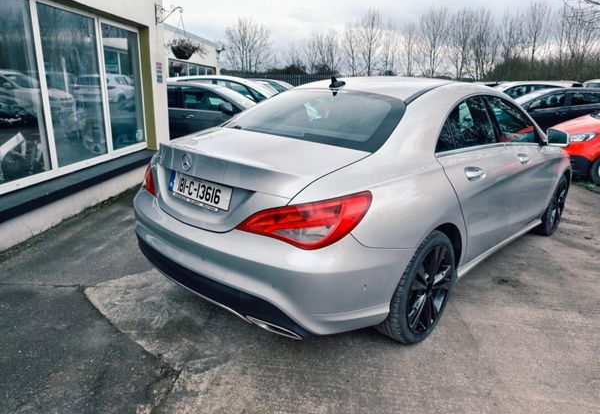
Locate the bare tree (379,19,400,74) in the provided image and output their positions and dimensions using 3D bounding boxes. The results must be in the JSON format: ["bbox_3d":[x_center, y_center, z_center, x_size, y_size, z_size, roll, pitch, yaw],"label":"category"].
[{"bbox_3d":[7.942,-12.752,36.052,1.931,7.545,1.931,2,16,0],"label":"bare tree"}]

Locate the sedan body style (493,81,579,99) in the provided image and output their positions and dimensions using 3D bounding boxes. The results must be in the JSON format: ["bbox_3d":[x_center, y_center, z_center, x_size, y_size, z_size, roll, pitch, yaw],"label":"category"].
[{"bbox_3d":[7.027,-3.146,12.647,4.300,1.520,1.800,5,16,9],"label":"sedan body style"}]

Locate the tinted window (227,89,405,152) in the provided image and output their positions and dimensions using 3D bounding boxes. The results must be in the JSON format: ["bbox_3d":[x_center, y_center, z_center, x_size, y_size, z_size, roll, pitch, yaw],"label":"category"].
[{"bbox_3d":[0.078,-0.557,2.458,1.250,0.120,0.580,17,54,42],"label":"tinted window"}]

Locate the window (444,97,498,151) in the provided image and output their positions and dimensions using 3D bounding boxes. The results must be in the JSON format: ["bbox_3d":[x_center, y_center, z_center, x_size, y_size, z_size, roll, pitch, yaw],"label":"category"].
[{"bbox_3d":[1.062,-0.530,2.447,0.670,0.320,0.055,-12,-1,-42],"label":"window"}]

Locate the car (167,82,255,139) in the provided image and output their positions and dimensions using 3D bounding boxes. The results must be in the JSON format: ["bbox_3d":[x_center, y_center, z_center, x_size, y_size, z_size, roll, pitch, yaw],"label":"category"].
[{"bbox_3d":[-1.807,-1.664,7.757,4.550,1.440,1.820,4,16,8],"label":"car"}]

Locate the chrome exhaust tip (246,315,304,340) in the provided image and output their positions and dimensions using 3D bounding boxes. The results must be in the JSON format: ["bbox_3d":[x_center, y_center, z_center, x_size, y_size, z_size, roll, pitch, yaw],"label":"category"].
[{"bbox_3d":[-0.101,0.525,1.749,0.270,0.065,0.100,12,18,32],"label":"chrome exhaust tip"}]

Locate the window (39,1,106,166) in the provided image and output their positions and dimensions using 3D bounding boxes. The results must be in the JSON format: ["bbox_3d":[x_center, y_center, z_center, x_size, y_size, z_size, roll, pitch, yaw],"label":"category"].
[{"bbox_3d":[-2.304,-1.218,4.133,0.070,1.460,0.920,4,16,4],"label":"window"}]

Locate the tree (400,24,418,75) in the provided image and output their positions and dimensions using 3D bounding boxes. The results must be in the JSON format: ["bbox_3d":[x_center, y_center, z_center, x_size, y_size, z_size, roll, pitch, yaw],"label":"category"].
[{"bbox_3d":[9.731,-12.628,36.037,1.580,7.437,1.580,2,16,0],"label":"tree"}]

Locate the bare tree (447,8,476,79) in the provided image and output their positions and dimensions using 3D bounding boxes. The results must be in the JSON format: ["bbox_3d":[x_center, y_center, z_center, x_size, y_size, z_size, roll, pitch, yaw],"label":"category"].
[{"bbox_3d":[13.000,-11.859,32.890,2.500,8.200,2.500,2,16,0],"label":"bare tree"}]

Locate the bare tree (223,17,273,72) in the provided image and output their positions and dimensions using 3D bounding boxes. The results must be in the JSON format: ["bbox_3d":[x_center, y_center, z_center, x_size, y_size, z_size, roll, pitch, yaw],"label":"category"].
[{"bbox_3d":[-5.020,-13.980,38.080,4.547,7.713,4.547,0,16,-8],"label":"bare tree"}]

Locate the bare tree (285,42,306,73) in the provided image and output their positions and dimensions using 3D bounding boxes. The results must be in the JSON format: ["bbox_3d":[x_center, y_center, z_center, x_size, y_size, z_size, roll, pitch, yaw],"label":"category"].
[{"bbox_3d":[-0.581,-15.447,45.911,2.433,6.505,2.433,2,16,-1],"label":"bare tree"}]

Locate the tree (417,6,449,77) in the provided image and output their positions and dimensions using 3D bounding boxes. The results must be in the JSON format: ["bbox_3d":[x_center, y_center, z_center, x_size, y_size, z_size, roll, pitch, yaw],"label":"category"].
[{"bbox_3d":[12.172,-13.739,37.274,2.832,9.102,2.832,7,17,16],"label":"tree"}]

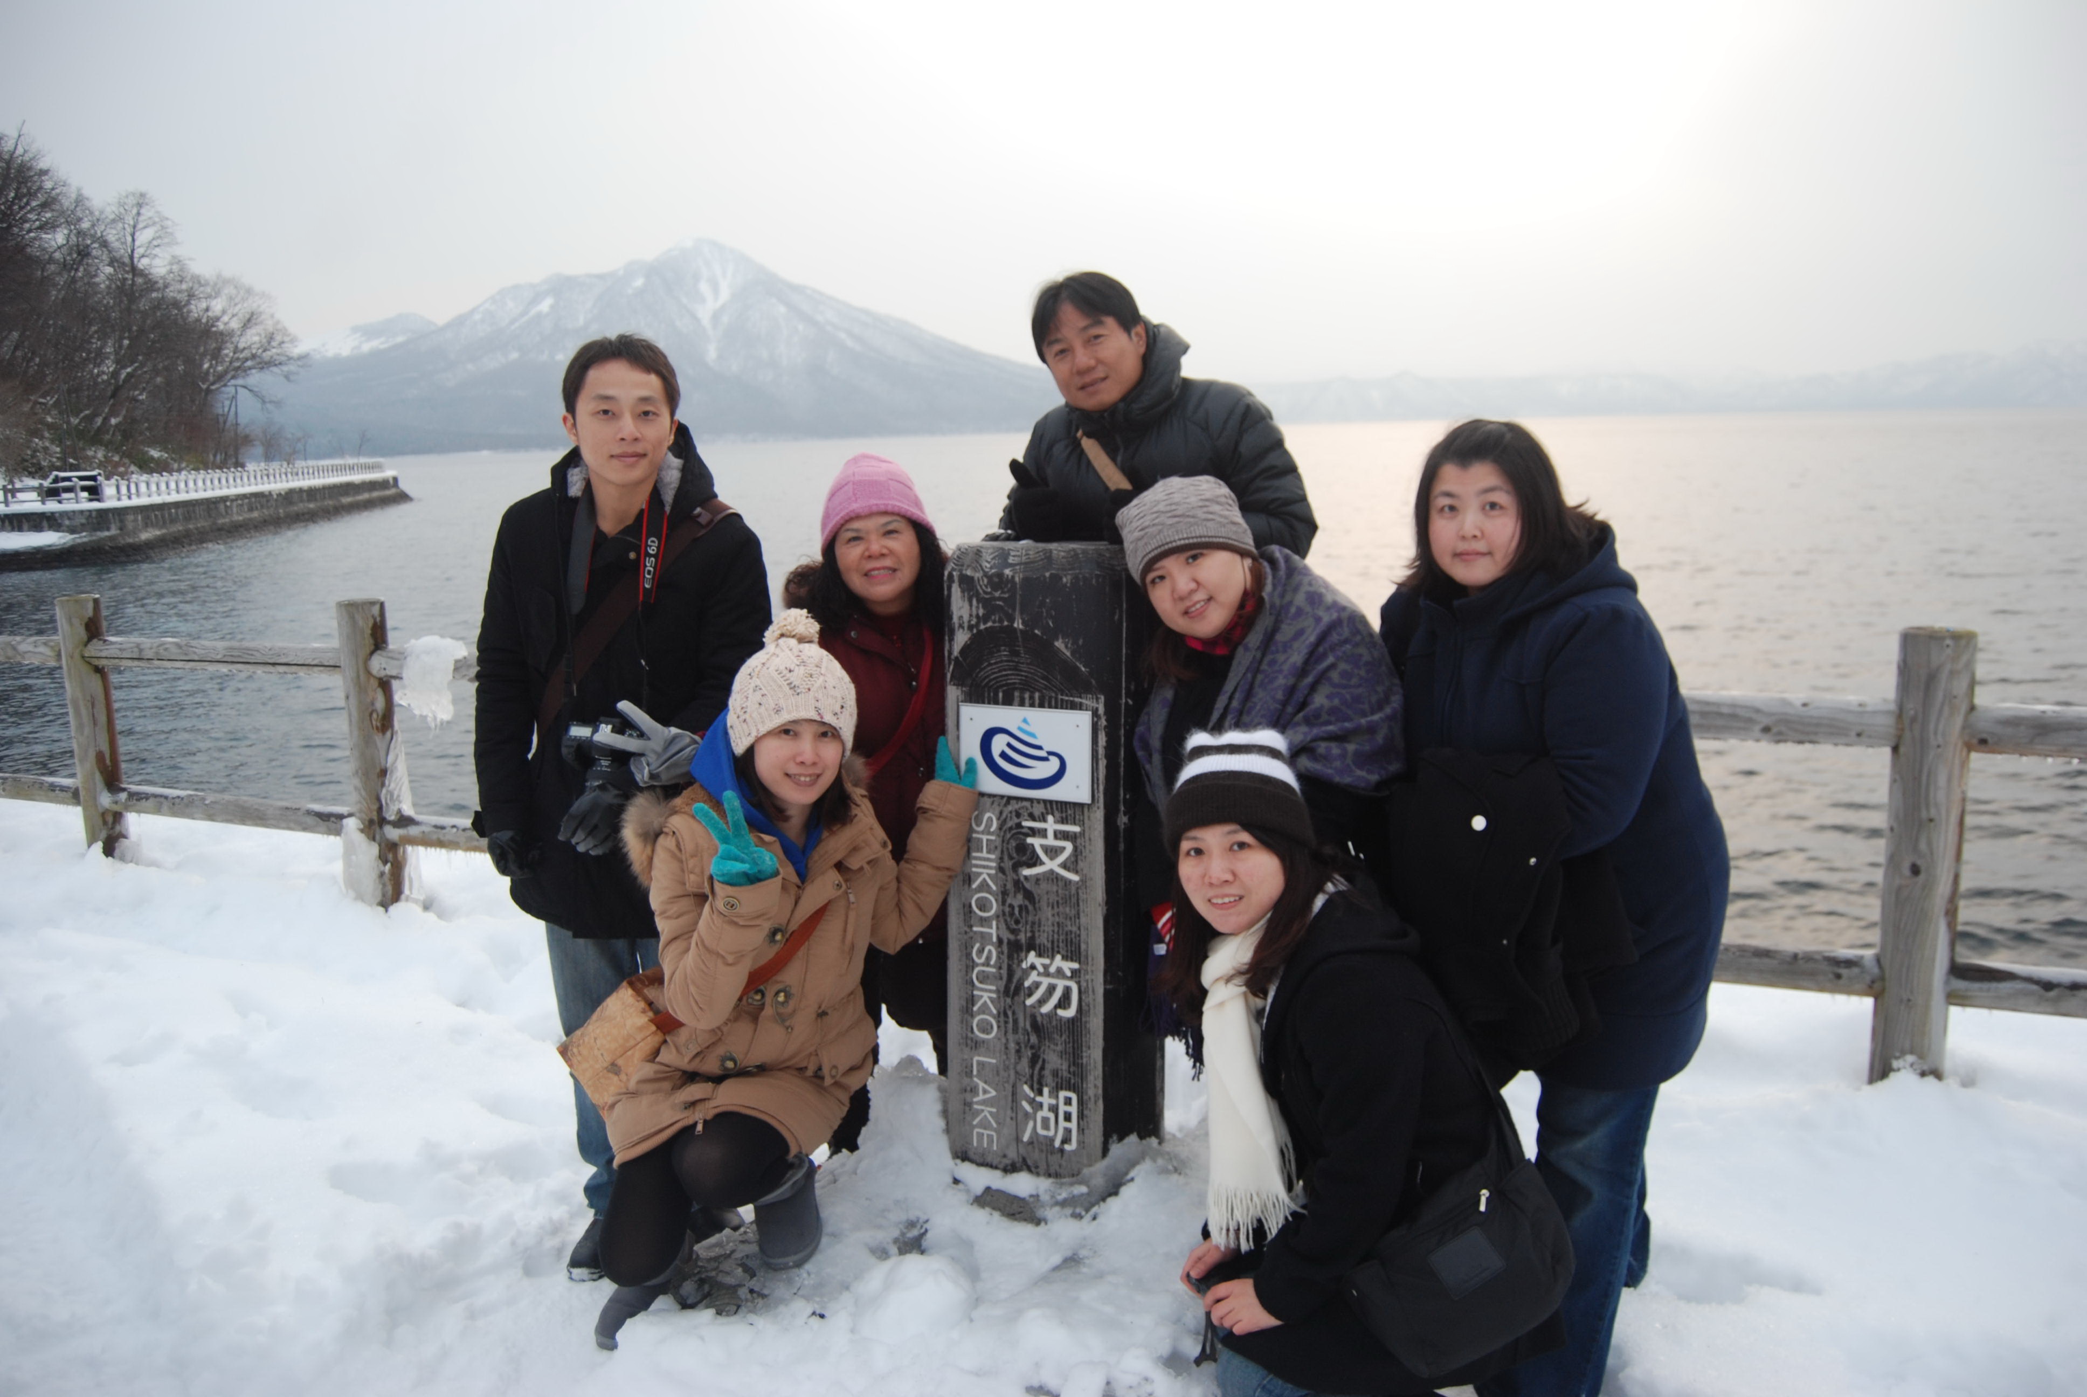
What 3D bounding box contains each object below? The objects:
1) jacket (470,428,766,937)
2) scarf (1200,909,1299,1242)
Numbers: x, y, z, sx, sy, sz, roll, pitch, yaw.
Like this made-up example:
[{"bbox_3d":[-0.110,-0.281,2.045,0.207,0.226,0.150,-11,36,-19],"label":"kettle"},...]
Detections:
[{"bbox_3d":[-0.726,-0.036,2.700,0.470,0.840,0.300,-4,10,-14],"label":"jacket"},{"bbox_3d":[0.301,0.548,2.250,0.150,0.470,0.150,6,12,37],"label":"scarf"}]

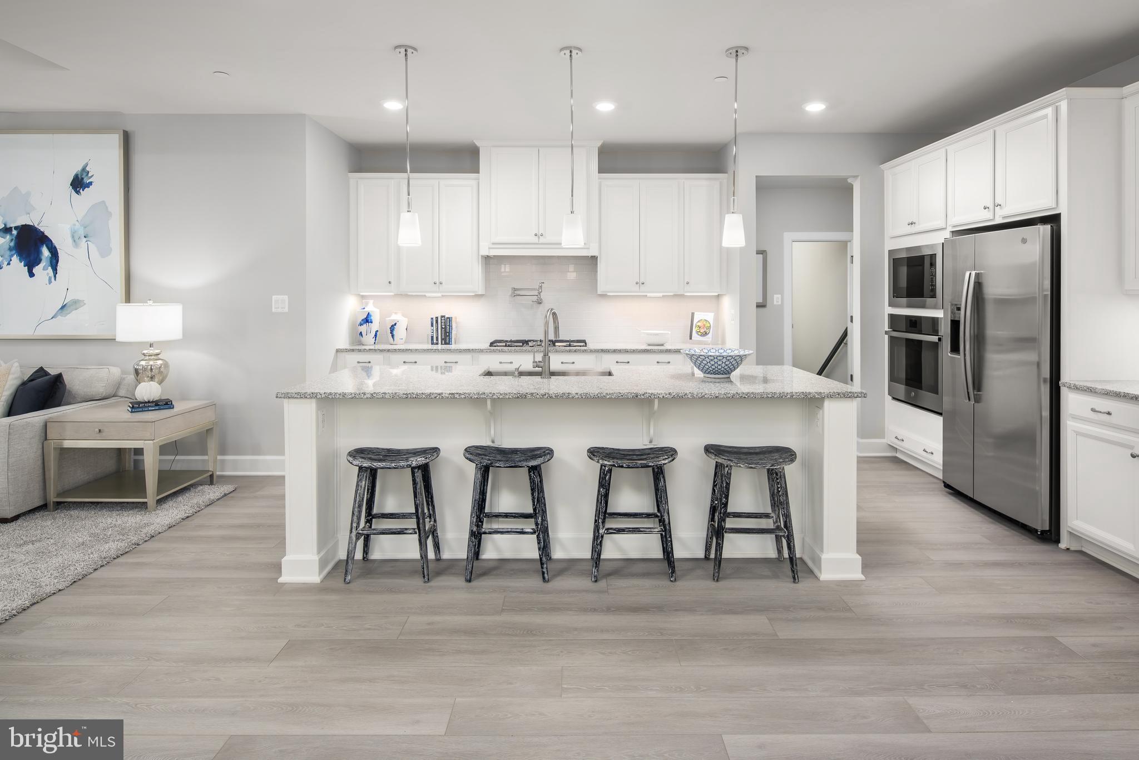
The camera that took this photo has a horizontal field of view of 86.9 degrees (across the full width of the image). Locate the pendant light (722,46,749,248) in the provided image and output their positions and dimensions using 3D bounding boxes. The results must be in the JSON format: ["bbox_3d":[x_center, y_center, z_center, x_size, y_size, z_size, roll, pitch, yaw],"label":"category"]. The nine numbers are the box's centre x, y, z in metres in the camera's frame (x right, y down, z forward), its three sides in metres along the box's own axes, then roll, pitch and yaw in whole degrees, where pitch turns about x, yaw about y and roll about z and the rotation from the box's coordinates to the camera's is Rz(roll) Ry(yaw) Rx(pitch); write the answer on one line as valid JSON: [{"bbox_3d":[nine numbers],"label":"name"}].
[{"bbox_3d":[0.939,-1.302,3.404,0.133,1.111,0.133,0,5,0],"label":"pendant light"}]

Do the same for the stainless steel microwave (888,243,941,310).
[{"bbox_3d":[2.893,-0.801,4.700,0.440,0.475,0.755,0,5,1],"label":"stainless steel microwave"}]

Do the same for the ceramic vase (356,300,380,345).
[{"bbox_3d":[-1.830,-0.522,5.470,0.206,0.400,0.206,0,5,1],"label":"ceramic vase"}]

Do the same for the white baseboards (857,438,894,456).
[{"bbox_3d":[2.608,0.572,5.100,0.330,0.150,0.030,0,5,1],"label":"white baseboards"}]

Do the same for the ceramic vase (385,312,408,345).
[{"bbox_3d":[-1.569,-0.473,5.470,0.200,0.300,0.200,0,5,1],"label":"ceramic vase"}]

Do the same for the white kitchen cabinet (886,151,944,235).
[{"bbox_3d":[2.993,-1.446,4.720,0.580,0.620,0.830,0,5,1],"label":"white kitchen cabinet"}]

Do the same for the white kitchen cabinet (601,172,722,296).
[{"bbox_3d":[0.830,-1.327,5.550,1.145,1.080,0.340,0,5,1],"label":"white kitchen cabinet"}]

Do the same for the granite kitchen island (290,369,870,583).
[{"bbox_3d":[0.012,0.447,3.439,2.871,0.923,1.040,0,5,0],"label":"granite kitchen island"}]

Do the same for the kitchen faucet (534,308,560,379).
[{"bbox_3d":[-0.126,-0.226,3.515,0.121,0.404,0.242,1,5,14],"label":"kitchen faucet"}]

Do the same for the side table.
[{"bbox_3d":[-2.985,0.506,4.126,0.717,0.591,0.636,0,5,0],"label":"side table"}]

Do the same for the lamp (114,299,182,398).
[{"bbox_3d":[-2.954,-0.178,4.191,0.389,0.765,0.389,0,5,0],"label":"lamp"}]

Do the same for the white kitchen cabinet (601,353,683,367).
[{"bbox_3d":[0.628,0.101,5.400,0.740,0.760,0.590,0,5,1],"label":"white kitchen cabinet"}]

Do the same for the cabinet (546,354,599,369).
[{"bbox_3d":[0.000,0.168,5.414,0.485,0.869,0.566,0,5,0],"label":"cabinet"}]

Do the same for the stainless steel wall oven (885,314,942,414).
[{"bbox_3d":[2.919,-0.151,4.702,0.576,0.717,0.757,0,5,0],"label":"stainless steel wall oven"}]

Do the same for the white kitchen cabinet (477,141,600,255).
[{"bbox_3d":[-0.278,-1.632,5.535,1.091,1.020,0.465,0,5,0],"label":"white kitchen cabinet"}]

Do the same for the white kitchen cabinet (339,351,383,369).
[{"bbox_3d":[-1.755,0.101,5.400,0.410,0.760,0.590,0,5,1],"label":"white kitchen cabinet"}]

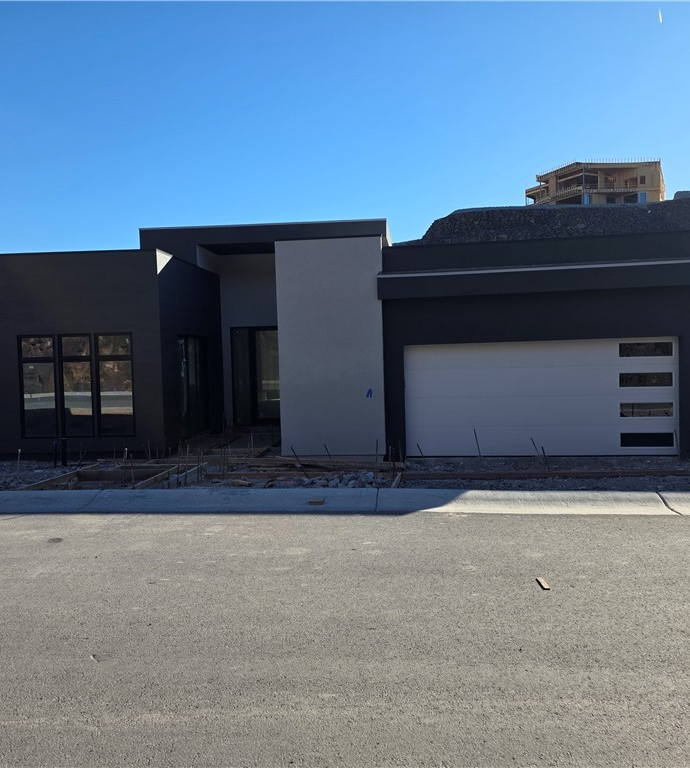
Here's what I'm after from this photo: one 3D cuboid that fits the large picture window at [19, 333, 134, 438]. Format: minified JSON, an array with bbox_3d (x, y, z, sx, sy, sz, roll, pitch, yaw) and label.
[{"bbox_3d":[-5.160,0.034,13.097,2.330,2.000,0.120,-1,2,8],"label":"large picture window"}]

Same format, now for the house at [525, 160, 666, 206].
[{"bbox_3d":[45.380,-35.810,124.000,21.500,8.000,13.000,-1,2,12],"label":"house"}]

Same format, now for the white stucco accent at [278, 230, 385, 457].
[{"bbox_3d":[-0.265,-0.761,14.597,2.240,4.560,0.600,-1,2,8],"label":"white stucco accent"}]

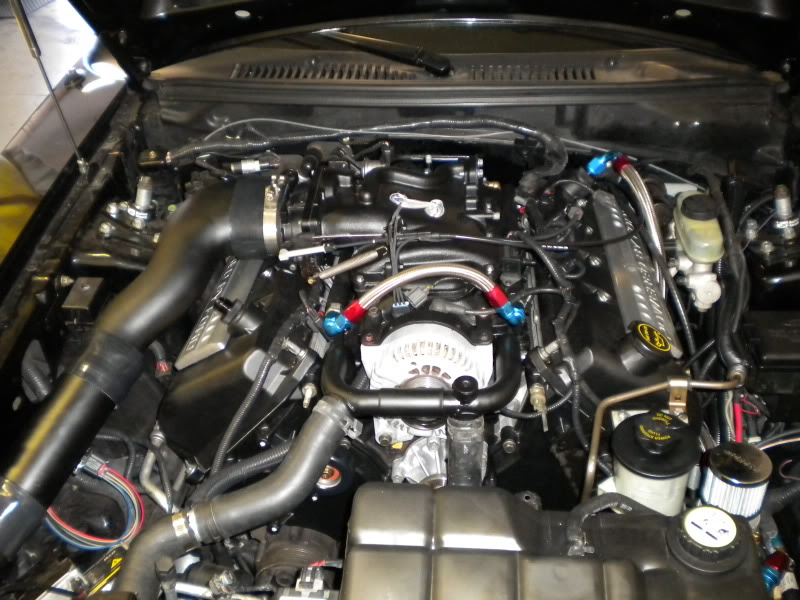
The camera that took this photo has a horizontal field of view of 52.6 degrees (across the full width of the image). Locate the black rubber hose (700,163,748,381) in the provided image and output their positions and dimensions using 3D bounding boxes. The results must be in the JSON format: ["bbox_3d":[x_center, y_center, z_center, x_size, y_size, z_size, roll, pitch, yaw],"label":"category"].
[{"bbox_3d":[0.477,-0.064,1.198,0.065,0.085,0.470,5,36,9],"label":"black rubber hose"}]

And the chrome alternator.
[{"bbox_3d":[0.036,0.097,1.035,0.165,0.155,0.155,1,32,4],"label":"chrome alternator"}]

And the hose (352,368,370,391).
[{"bbox_3d":[-0.049,0.102,1.035,0.024,0.025,0.030,1,36,4],"label":"hose"}]

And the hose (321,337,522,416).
[{"bbox_3d":[0.026,0.093,0.985,0.232,0.042,0.125,1,36,4],"label":"hose"}]

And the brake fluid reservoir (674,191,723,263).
[{"bbox_3d":[0.466,-0.108,1.259,0.072,0.082,0.085,1,36,4],"label":"brake fluid reservoir"}]

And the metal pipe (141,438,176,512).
[{"bbox_3d":[-0.294,0.214,0.980,0.042,0.085,0.050,0,36,0],"label":"metal pipe"}]

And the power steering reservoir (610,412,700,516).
[{"bbox_3d":[0.298,0.194,0.939,0.096,0.130,0.096,-2,36,6],"label":"power steering reservoir"}]

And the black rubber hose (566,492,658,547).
[{"bbox_3d":[0.232,0.241,0.883,0.095,0.040,0.040,1,36,4],"label":"black rubber hose"}]

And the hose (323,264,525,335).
[{"bbox_3d":[0.032,0.003,1.096,0.265,0.070,0.050,1,36,4],"label":"hose"}]

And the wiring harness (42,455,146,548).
[{"bbox_3d":[-0.382,0.255,1.015,0.115,0.060,0.105,1,36,4],"label":"wiring harness"}]

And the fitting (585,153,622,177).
[{"bbox_3d":[0.351,-0.233,1.391,0.055,0.032,0.035,1,36,4],"label":"fitting"}]

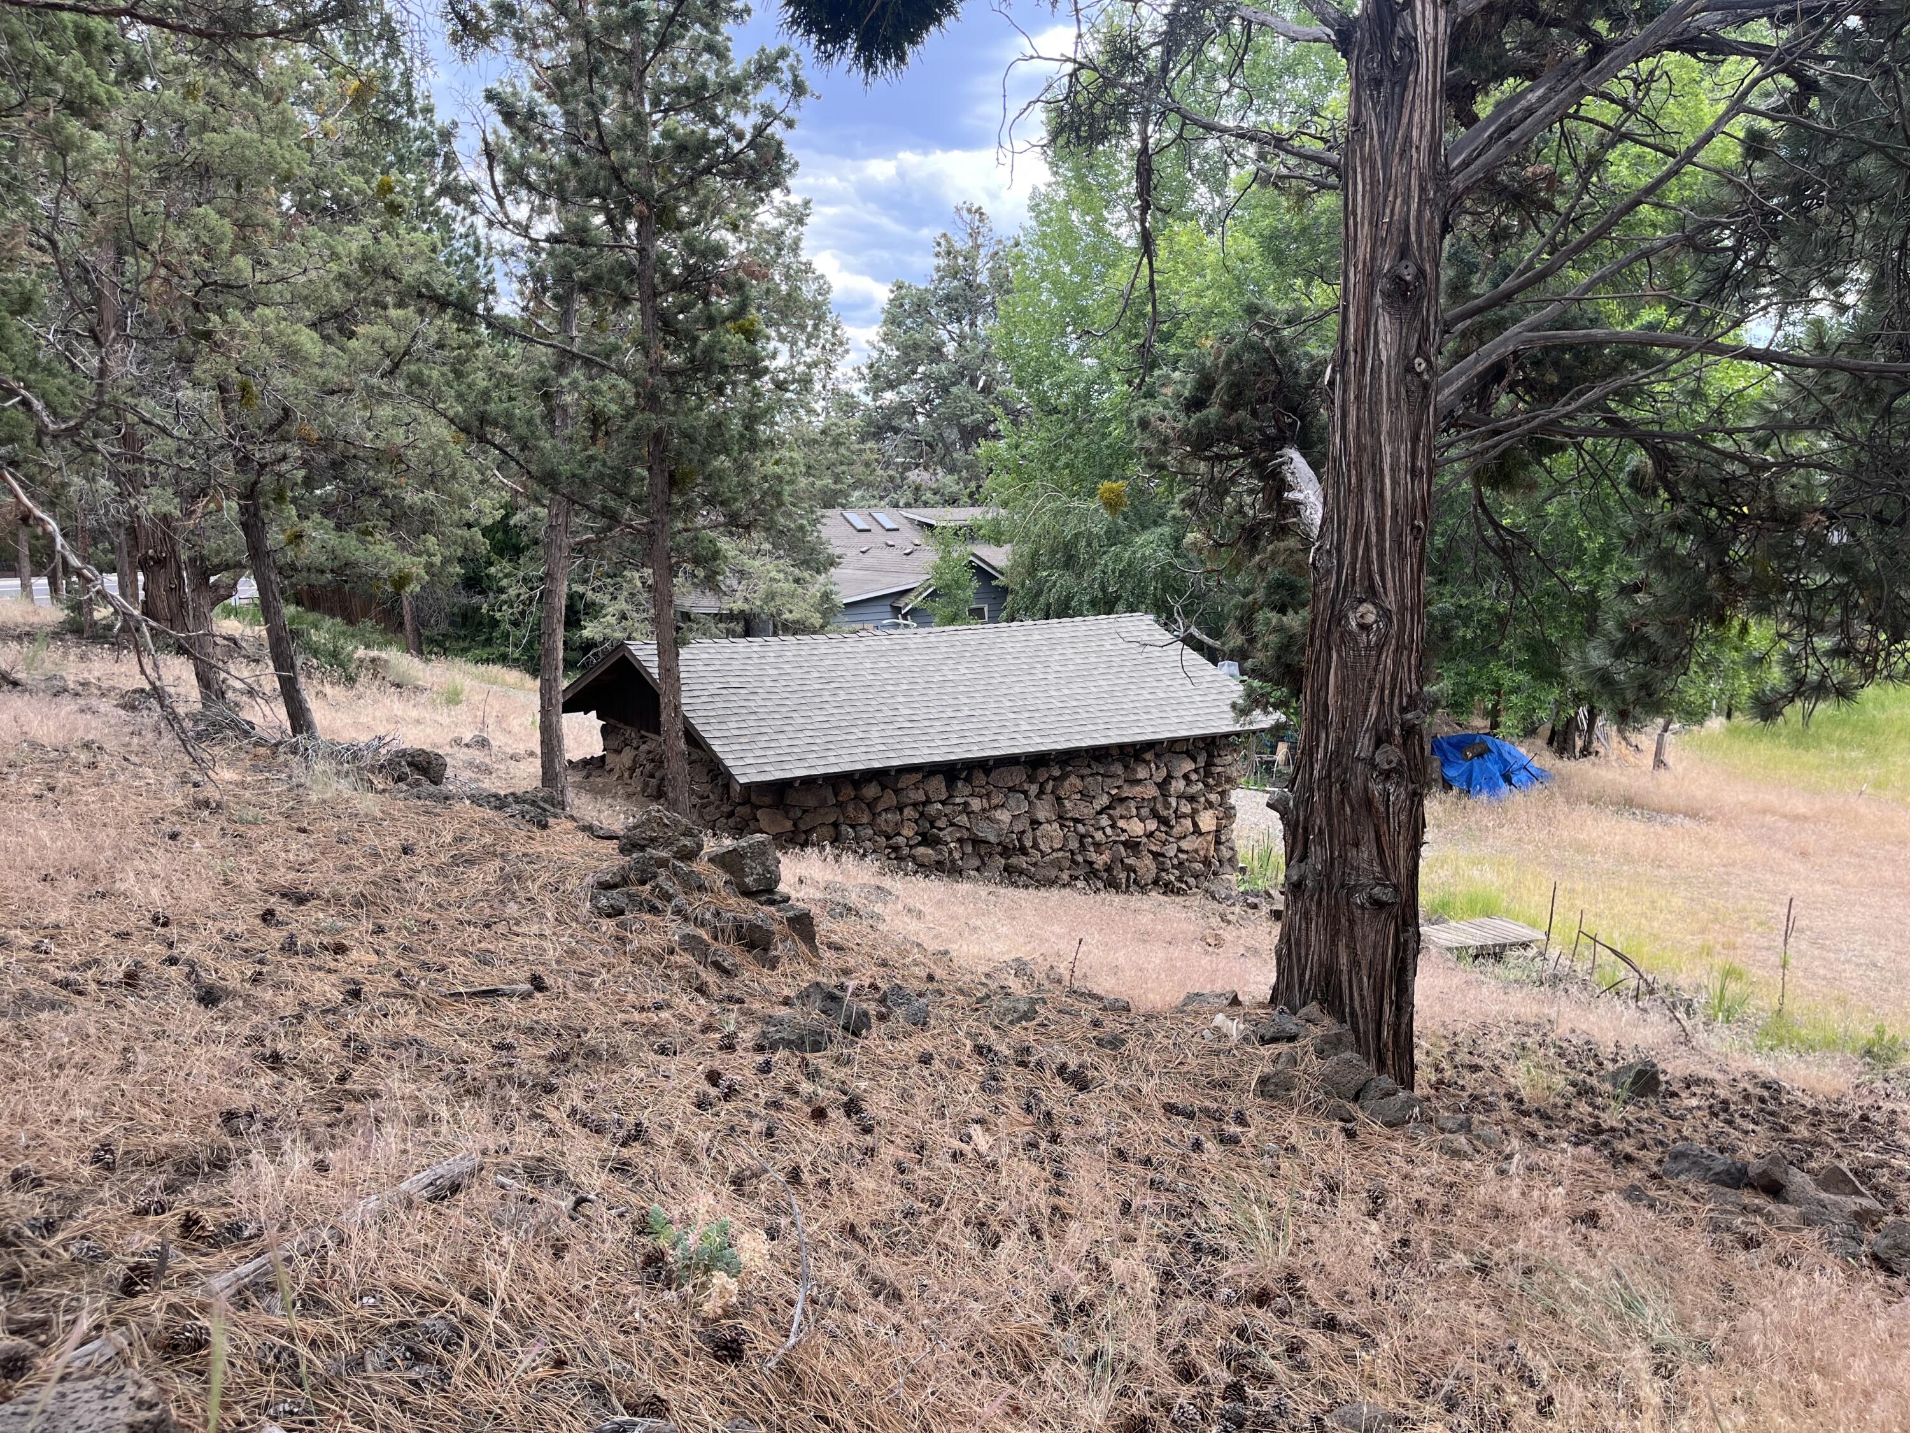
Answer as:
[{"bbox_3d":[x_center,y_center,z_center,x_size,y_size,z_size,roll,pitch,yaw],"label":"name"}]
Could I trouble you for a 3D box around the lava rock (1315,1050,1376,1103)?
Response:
[{"bbox_3d":[1.649,1.517,6.050,0.250,0.170,0.220,3,10,16],"label":"lava rock"}]

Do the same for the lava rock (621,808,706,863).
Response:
[{"bbox_3d":[-2.157,0.868,10.500,0.580,0.360,0.450,2,9,0],"label":"lava rock"}]

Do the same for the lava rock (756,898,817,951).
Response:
[{"bbox_3d":[-0.850,1.045,7.200,0.270,0.210,0.240,-1,10,-7],"label":"lava rock"}]

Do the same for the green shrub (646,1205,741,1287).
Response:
[{"bbox_3d":[-0.648,1.315,3.550,0.210,0.130,0.180,0,9,-10],"label":"green shrub"}]

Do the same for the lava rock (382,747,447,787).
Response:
[{"bbox_3d":[-4.481,0.415,11.900,0.500,0.290,0.420,-2,10,-21],"label":"lava rock"}]

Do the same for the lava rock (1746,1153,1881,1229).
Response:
[{"bbox_3d":[3.981,2.196,6.650,0.580,0.220,0.360,7,10,32],"label":"lava rock"}]

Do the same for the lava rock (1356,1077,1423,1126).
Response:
[{"bbox_3d":[1.910,1.697,6.300,0.280,0.140,0.200,5,10,18],"label":"lava rock"}]

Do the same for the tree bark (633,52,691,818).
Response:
[{"bbox_3d":[-2.477,-2.221,12.089,0.250,6.372,0.240,-3,9,-11],"label":"tree bark"}]

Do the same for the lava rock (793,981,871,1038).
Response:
[{"bbox_3d":[-0.606,1.461,7.150,0.370,0.240,0.280,2,9,0],"label":"lava rock"}]

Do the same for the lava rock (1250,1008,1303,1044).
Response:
[{"bbox_3d":[1.704,1.644,7.600,0.270,0.130,0.190,4,9,13],"label":"lava rock"}]

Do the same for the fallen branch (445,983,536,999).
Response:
[{"bbox_3d":[-2.180,1.295,6.750,0.450,0.060,0.080,-3,10,-27],"label":"fallen branch"}]

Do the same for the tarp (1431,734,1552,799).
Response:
[{"bbox_3d":[10.470,0.947,28.000,2.250,1.100,1.700,5,9,21],"label":"tarp"}]

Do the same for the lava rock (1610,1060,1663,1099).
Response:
[{"bbox_3d":[4.217,2.245,8.900,0.330,0.210,0.250,6,10,26],"label":"lava rock"}]

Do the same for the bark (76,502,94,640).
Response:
[{"bbox_3d":[-16.359,-2.738,27.000,0.300,2.500,0.300,-3,10,-31],"label":"bark"}]

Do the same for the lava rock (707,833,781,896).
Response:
[{"bbox_3d":[-1.119,0.779,7.600,0.360,0.270,0.330,-2,10,-9],"label":"lava rock"}]

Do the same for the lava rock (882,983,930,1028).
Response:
[{"bbox_3d":[-0.213,1.251,6.200,0.205,0.140,0.180,0,10,-2],"label":"lava rock"}]

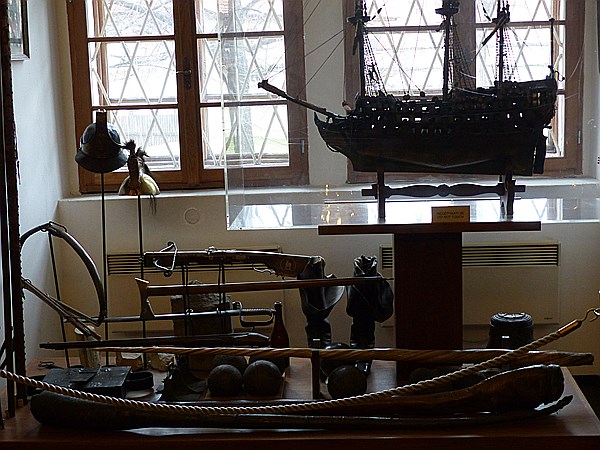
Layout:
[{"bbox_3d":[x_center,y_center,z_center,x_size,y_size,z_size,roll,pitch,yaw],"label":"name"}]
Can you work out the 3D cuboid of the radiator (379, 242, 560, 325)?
[{"bbox_3d":[0.854,0.297,4.907,0.890,0.410,0.100,-1,8,3],"label":"radiator"}]

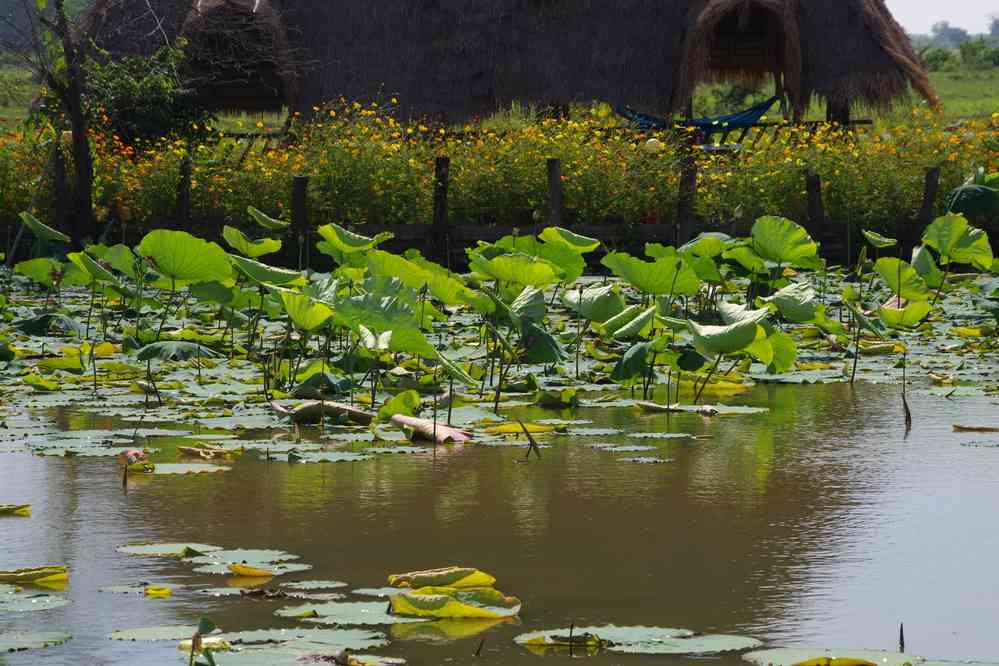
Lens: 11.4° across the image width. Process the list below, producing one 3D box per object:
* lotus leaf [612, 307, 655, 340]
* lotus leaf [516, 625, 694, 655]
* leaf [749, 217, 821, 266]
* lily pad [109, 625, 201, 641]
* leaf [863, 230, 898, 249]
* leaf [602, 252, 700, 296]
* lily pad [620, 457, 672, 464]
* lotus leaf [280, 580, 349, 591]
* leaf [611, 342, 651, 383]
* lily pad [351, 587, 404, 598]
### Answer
[{"bbox_3d":[0.725,-0.051,26.828,0.236,0.176,0.250,0,3,0],"label":"lotus leaf"},{"bbox_3d":[0.293,0.842,13.804,0.492,0.050,0.480,0,3,0],"label":"lotus leaf"},{"bbox_3d":[2.158,-0.693,37.817,0.516,0.379,0.420,0,3,0],"label":"leaf"},{"bbox_3d":[-1.168,1.028,17.259,0.365,0.030,0.404,0,3,0],"label":"lily pad"},{"bbox_3d":[2.679,-0.657,35.118,0.253,0.110,0.215,0,3,0],"label":"leaf"},{"bbox_3d":[0.918,-0.353,30.169,0.592,0.250,0.503,0,3,0],"label":"leaf"},{"bbox_3d":[0.630,0.546,21.405,0.223,0.020,0.223,0,3,0],"label":"lily pad"},{"bbox_3d":[-0.696,0.942,18.783,0.255,0.025,0.302,0,3,0],"label":"lotus leaf"},{"bbox_3d":[0.618,0.144,23.546,0.189,0.200,0.270,0,3,0],"label":"leaf"},{"bbox_3d":[-0.372,0.845,16.287,0.228,0.020,0.228,0,3,0],"label":"lily pad"}]

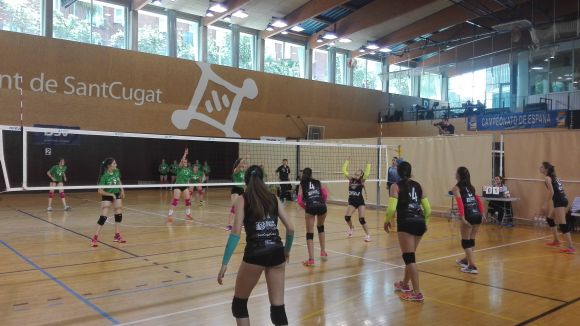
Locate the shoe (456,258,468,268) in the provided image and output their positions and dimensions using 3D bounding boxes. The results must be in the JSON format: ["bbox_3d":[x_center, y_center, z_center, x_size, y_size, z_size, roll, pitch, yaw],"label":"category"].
[{"bbox_3d":[2.874,1.646,6.916,0.105,0.110,0.270,1,0,-22],"label":"shoe"}]

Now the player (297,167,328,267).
[{"bbox_3d":[0.391,0.860,6.993,0.520,1.600,0.550,1,0,-8],"label":"player"}]

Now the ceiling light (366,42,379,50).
[{"bbox_3d":[5.734,-8.056,28.786,0.650,0.380,0.650,1,0,-37],"label":"ceiling light"}]

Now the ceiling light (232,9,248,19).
[{"bbox_3d":[-2.701,-8.141,22.656,0.650,0.380,0.650,1,0,-37],"label":"ceiling light"}]

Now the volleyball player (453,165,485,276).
[{"bbox_3d":[2.794,0.892,6.500,0.500,1.620,0.500,0,0,-25],"label":"volleyball player"}]

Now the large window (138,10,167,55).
[{"bbox_3d":[-7.256,-6.875,22.081,1.560,2.130,0.150,1,0,-37],"label":"large window"}]

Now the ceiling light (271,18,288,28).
[{"bbox_3d":[-0.607,-8.467,25.200,0.750,0.350,0.750,0,0,-37],"label":"ceiling light"}]

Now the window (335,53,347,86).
[{"bbox_3d":[3.840,-7.048,31.219,1.234,2.288,0.150,0,0,-37],"label":"window"}]

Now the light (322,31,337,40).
[{"bbox_3d":[2.617,-8.383,27.300,0.700,0.350,0.700,0,0,-37],"label":"light"}]

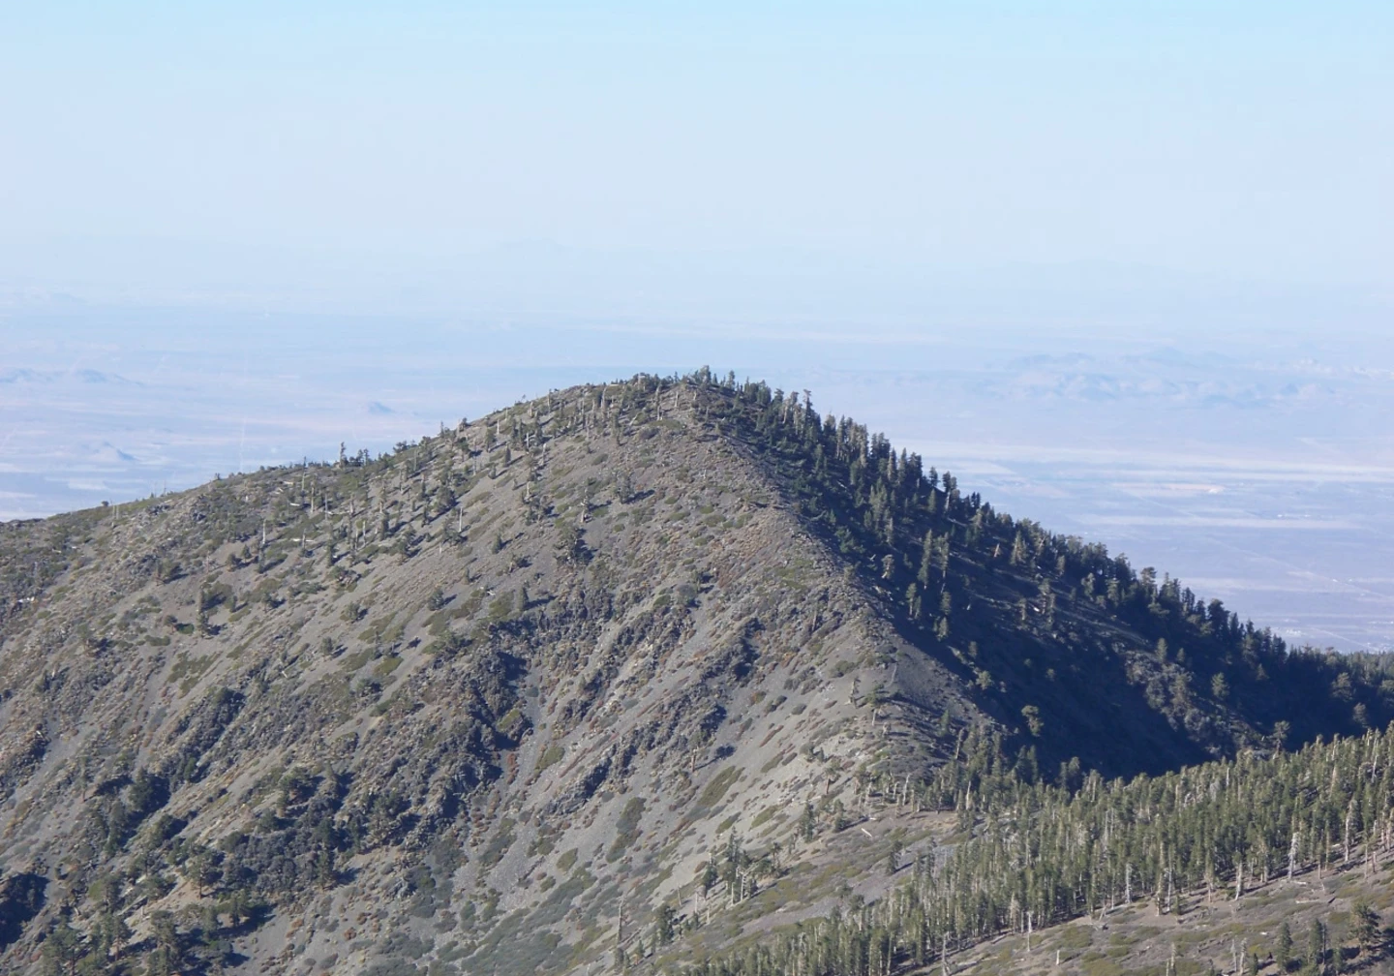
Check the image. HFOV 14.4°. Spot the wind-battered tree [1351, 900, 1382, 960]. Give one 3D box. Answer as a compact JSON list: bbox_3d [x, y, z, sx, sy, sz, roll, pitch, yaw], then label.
[{"bbox_3d":[297.430,195.868,2450.000,13.604,25.618,13.043,0,3,0],"label":"wind-battered tree"}]

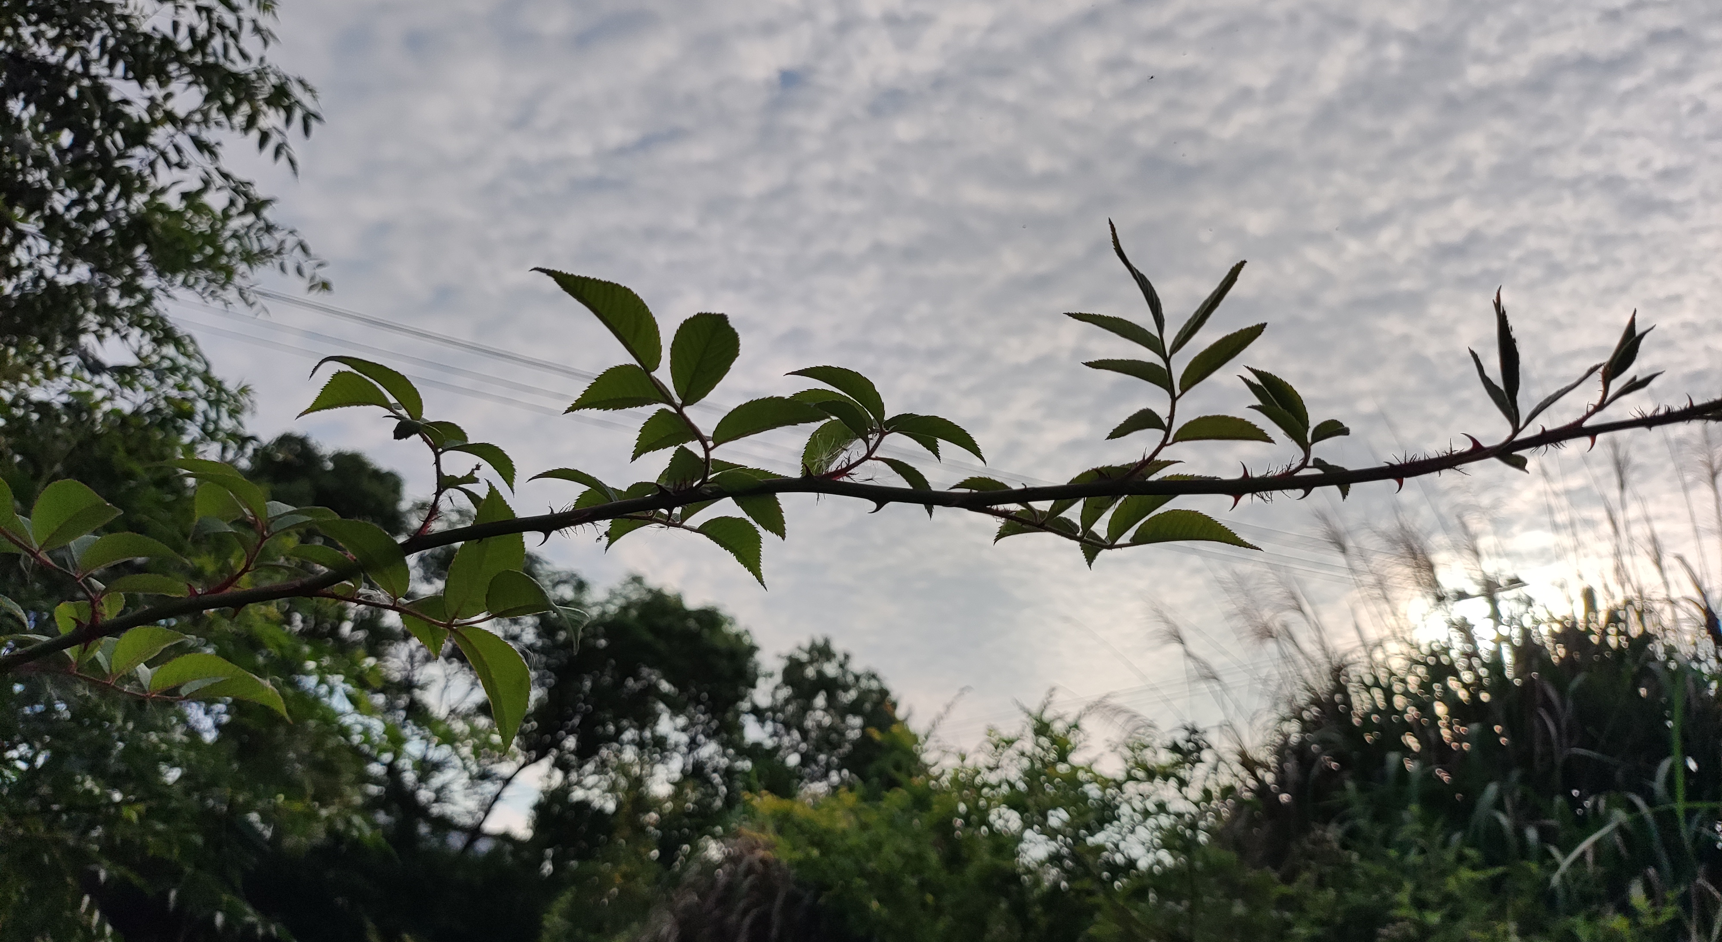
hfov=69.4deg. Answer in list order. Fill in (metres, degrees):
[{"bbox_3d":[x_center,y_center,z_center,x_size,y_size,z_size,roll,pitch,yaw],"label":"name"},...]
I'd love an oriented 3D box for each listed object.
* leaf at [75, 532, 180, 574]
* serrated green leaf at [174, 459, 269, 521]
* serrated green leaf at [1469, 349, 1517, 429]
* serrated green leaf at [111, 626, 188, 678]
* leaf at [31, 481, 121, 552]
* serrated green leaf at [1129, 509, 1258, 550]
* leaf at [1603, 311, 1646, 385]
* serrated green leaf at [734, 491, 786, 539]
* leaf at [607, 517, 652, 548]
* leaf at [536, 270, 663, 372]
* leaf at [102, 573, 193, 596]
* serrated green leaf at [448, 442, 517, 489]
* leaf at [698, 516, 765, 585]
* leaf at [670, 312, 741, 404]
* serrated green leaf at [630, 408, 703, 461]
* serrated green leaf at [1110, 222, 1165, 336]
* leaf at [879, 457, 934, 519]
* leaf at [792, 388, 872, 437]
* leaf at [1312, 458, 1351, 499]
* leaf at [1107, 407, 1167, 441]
[{"bbox_3d":[-0.235,0.027,0.400,0.035,0.008,0.015,-7,-18,0],"label":"leaf"},{"bbox_3d":[-0.237,0.007,0.460,0.035,0.008,0.019,27,-49,0],"label":"serrated green leaf"},{"bbox_3d":[0.223,-0.029,0.440,0.006,0.031,0.008,-19,-10,-45],"label":"serrated green leaf"},{"bbox_3d":[-0.227,0.057,0.395,0.028,0.006,0.013,-31,-34,0],"label":"serrated green leaf"},{"bbox_3d":[-0.274,0.017,0.435,0.035,0.008,0.021,-24,-66,10],"label":"leaf"},{"bbox_3d":[0.114,0.021,0.425,0.046,0.007,0.017,3,-41,-5],"label":"serrated green leaf"},{"bbox_3d":[0.251,-0.040,0.408,0.009,0.026,0.006,25,-6,-21],"label":"leaf"},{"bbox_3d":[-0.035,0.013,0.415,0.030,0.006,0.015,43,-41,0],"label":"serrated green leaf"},{"bbox_3d":[-0.073,0.019,0.392,0.020,0.005,0.014,-36,-38,17],"label":"leaf"},{"bbox_3d":[-0.096,-0.055,0.455,0.055,0.009,0.024,40,-47,0],"label":"leaf"},{"bbox_3d":[-0.264,0.042,0.460,0.035,0.007,0.017,3,-18,13],"label":"leaf"},{"bbox_3d":[-0.122,-0.003,0.405,0.026,0.007,0.012,32,-21,0],"label":"serrated green leaf"},{"bbox_3d":[-0.041,0.025,0.412,0.031,0.006,0.015,44,-52,-15],"label":"leaf"},{"bbox_3d":[-0.057,-0.042,0.460,0.023,0.038,0.006,33,-18,-33],"label":"leaf"},{"bbox_3d":[-0.064,-0.012,0.408,0.026,0.005,0.016,-17,-48,18],"label":"serrated green leaf"},{"bbox_3d":[0.094,-0.065,0.420,0.006,0.046,0.012,-23,-8,0],"label":"serrated green leaf"},{"bbox_3d":[0.017,0.006,0.460,0.006,0.028,0.013,-41,0,-11],"label":"leaf"},{"bbox_3d":[-0.011,-0.021,0.460,0.031,0.007,0.017,20,-28,0],"label":"leaf"},{"bbox_3d":[0.170,0.003,0.450,0.005,0.018,0.009,-41,0,-4],"label":"leaf"},{"bbox_3d":[0.102,-0.017,0.460,0.023,0.005,0.012,-11,-30,0],"label":"leaf"}]

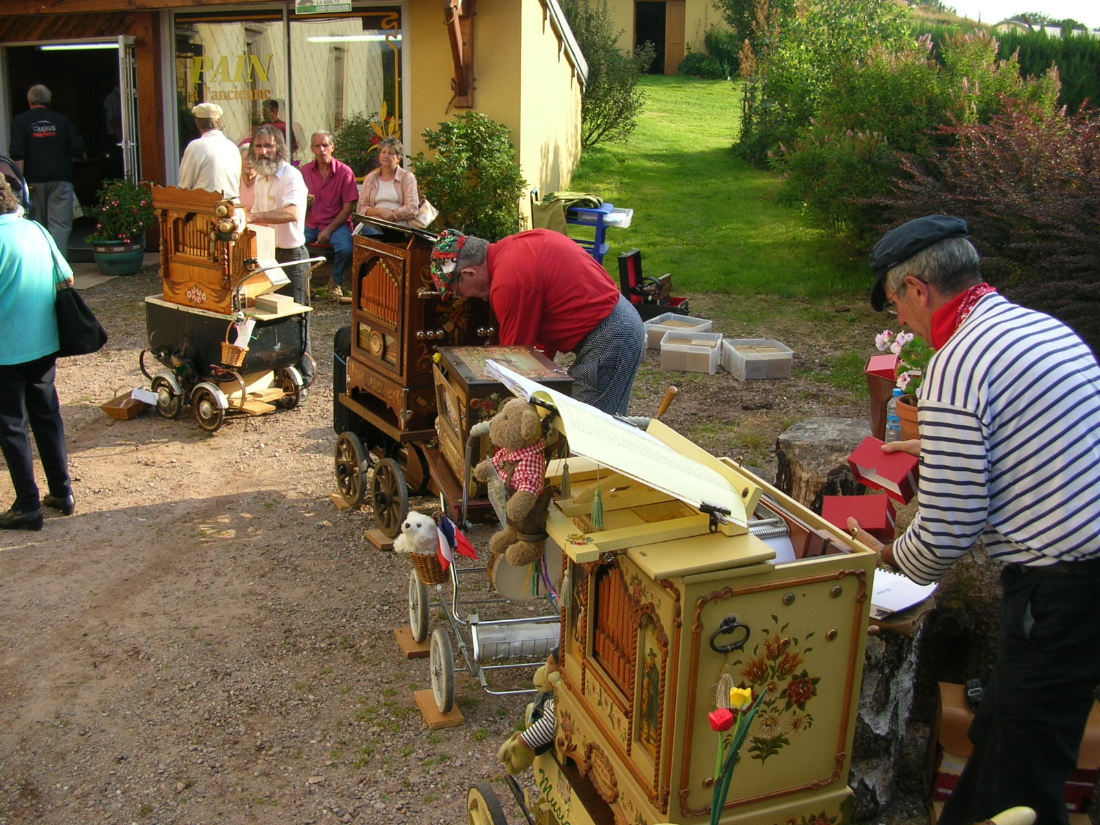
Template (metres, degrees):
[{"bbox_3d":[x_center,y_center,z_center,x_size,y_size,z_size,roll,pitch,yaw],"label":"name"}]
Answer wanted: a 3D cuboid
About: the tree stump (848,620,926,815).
[{"bbox_3d":[0.710,0.764,2.520,0.340,0.720,0.340,1,14,0],"label":"tree stump"}]

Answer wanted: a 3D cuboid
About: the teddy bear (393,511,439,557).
[{"bbox_3d":[-0.411,0.385,3.420,0.150,0.165,0.140,-6,16,-24],"label":"teddy bear"}]

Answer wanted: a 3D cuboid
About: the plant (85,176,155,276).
[{"bbox_3d":[-3.563,-1.554,9.250,0.600,0.800,0.600,1,14,0],"label":"plant"}]

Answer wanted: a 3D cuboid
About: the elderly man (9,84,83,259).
[{"bbox_3d":[-4.794,-2.235,10.650,0.620,1.740,0.420,-2,13,-14],"label":"elderly man"}]

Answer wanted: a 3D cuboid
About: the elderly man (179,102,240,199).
[{"bbox_3d":[-2.666,-1.563,8.850,0.550,1.740,0.380,1,13,3],"label":"elderly man"}]

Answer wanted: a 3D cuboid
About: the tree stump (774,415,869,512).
[{"bbox_3d":[1.000,0.199,4.050,0.390,0.310,0.380,1,14,0],"label":"tree stump"}]

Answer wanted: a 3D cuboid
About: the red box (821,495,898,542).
[{"bbox_3d":[0.607,0.208,2.187,0.123,0.065,0.074,-3,-27,29],"label":"red box"}]

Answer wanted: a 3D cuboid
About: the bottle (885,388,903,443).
[{"bbox_3d":[1.238,0.059,3.950,0.086,0.300,0.086,1,14,0],"label":"bottle"}]

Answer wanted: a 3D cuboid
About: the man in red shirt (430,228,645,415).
[{"bbox_3d":[-0.053,-0.127,5.000,0.920,1.380,0.550,-2,13,-11],"label":"man in red shirt"}]

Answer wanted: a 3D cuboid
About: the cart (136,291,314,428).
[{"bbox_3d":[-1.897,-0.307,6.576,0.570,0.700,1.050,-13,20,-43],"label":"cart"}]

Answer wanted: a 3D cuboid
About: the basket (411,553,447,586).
[{"bbox_3d":[-0.374,0.484,3.450,0.120,0.110,0.120,1,14,0],"label":"basket"}]

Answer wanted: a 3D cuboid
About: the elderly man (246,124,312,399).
[{"bbox_3d":[-1.680,-0.935,7.050,0.500,1.730,0.440,7,14,25],"label":"elderly man"}]

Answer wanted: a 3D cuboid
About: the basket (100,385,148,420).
[{"bbox_3d":[-2.535,-0.082,6.689,0.190,0.180,0.430,1,14,2],"label":"basket"}]

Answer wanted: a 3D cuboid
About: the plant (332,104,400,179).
[{"bbox_3d":[-1.732,-2.471,10.400,0.640,0.850,0.600,-2,13,-13],"label":"plant"}]

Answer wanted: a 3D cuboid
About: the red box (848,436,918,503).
[{"bbox_3d":[0.760,0.131,2.500,0.077,0.086,0.137,-47,42,-12],"label":"red box"}]

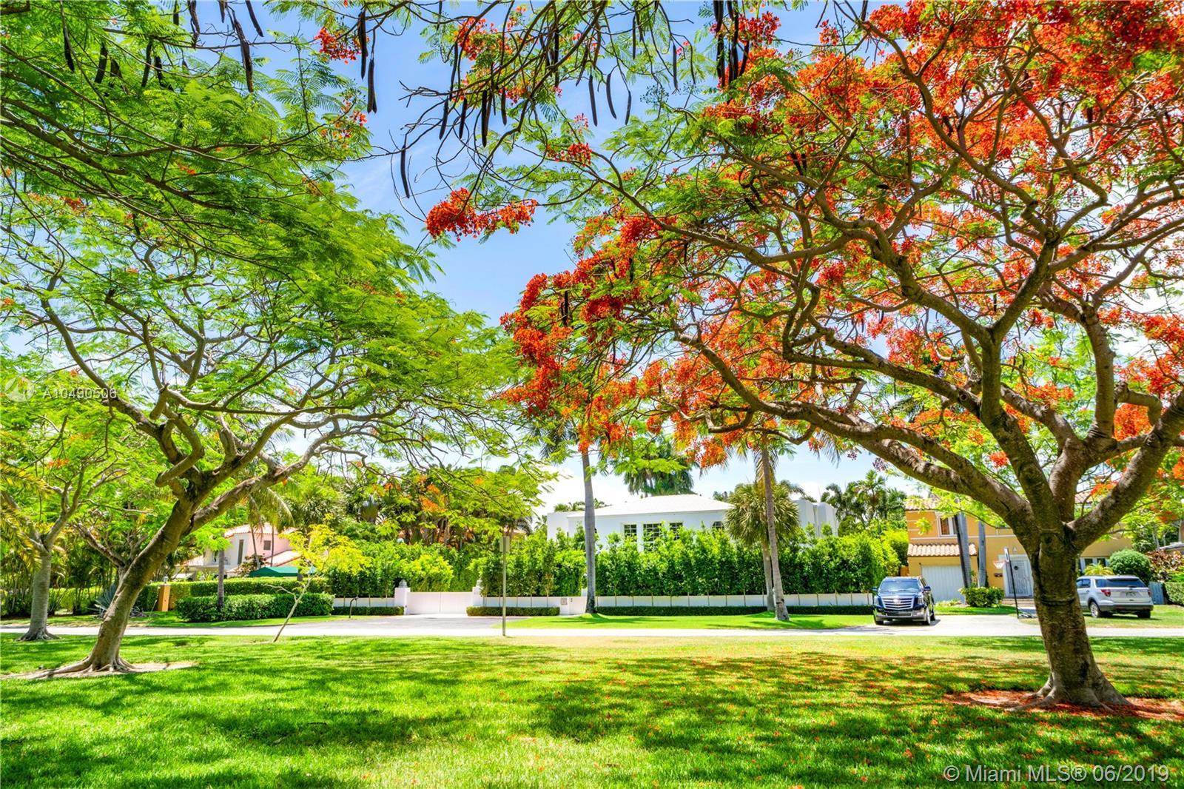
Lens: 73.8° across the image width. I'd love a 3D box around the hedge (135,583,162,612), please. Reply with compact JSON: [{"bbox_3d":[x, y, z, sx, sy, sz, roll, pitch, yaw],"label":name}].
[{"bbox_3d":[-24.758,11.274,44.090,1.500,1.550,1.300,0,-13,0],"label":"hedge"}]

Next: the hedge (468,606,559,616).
[{"bbox_3d":[-3.810,10.411,38.026,4.450,0.470,0.650,0,-13,0],"label":"hedge"}]

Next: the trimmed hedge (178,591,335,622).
[{"bbox_3d":[-16.401,10.429,38.700,7.000,1.100,1.300,11,-17,-39],"label":"trimmed hedge"}]

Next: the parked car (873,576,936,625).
[{"bbox_3d":[13.407,8.776,33.776,2.070,1.900,5.200,-7,-15,26],"label":"parked car"}]

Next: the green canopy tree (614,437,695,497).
[{"bbox_3d":[4.911,9.522,63.000,6.300,12.300,6.300,0,-13,0],"label":"green canopy tree"}]

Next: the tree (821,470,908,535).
[{"bbox_3d":[18.707,9.680,54.000,5.500,8.400,5.500,0,-13,0],"label":"tree"}]

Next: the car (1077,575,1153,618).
[{"bbox_3d":[22.402,8.813,34.549,2.000,1.780,5.000,-2,-13,8],"label":"car"}]

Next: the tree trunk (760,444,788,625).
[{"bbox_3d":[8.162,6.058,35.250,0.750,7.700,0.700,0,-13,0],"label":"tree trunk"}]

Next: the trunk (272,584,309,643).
[{"bbox_3d":[-8.995,6.525,23.500,1.000,1.700,0.450,0,-13,0],"label":"trunk"}]

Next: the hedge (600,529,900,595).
[{"bbox_3d":[7.868,8.831,41.300,14.900,3.400,2.000,-2,-13,8],"label":"hedge"}]

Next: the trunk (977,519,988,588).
[{"bbox_3d":[21.546,9.174,43.500,0.420,4.300,0.420,0,-13,0],"label":"trunk"}]

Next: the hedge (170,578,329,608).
[{"bbox_3d":[-19.729,11.464,45.300,9.300,1.600,1.300,-2,-13,8],"label":"hedge"}]

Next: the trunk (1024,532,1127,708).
[{"bbox_3d":[6.970,3.159,11.379,1.150,2.450,1.050,0,-13,0],"label":"trunk"}]

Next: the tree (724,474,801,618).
[{"bbox_3d":[7.980,6.981,36.985,3.400,6.500,3.400,0,-13,0],"label":"tree"}]

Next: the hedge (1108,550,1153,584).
[{"bbox_3d":[27.950,9.463,41.000,2.350,2.600,2.350,0,-13,0],"label":"hedge"}]

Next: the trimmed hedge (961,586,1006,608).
[{"bbox_3d":[21.068,10.835,42.446,2.100,1.150,1.400,0,-13,0],"label":"trimmed hedge"}]

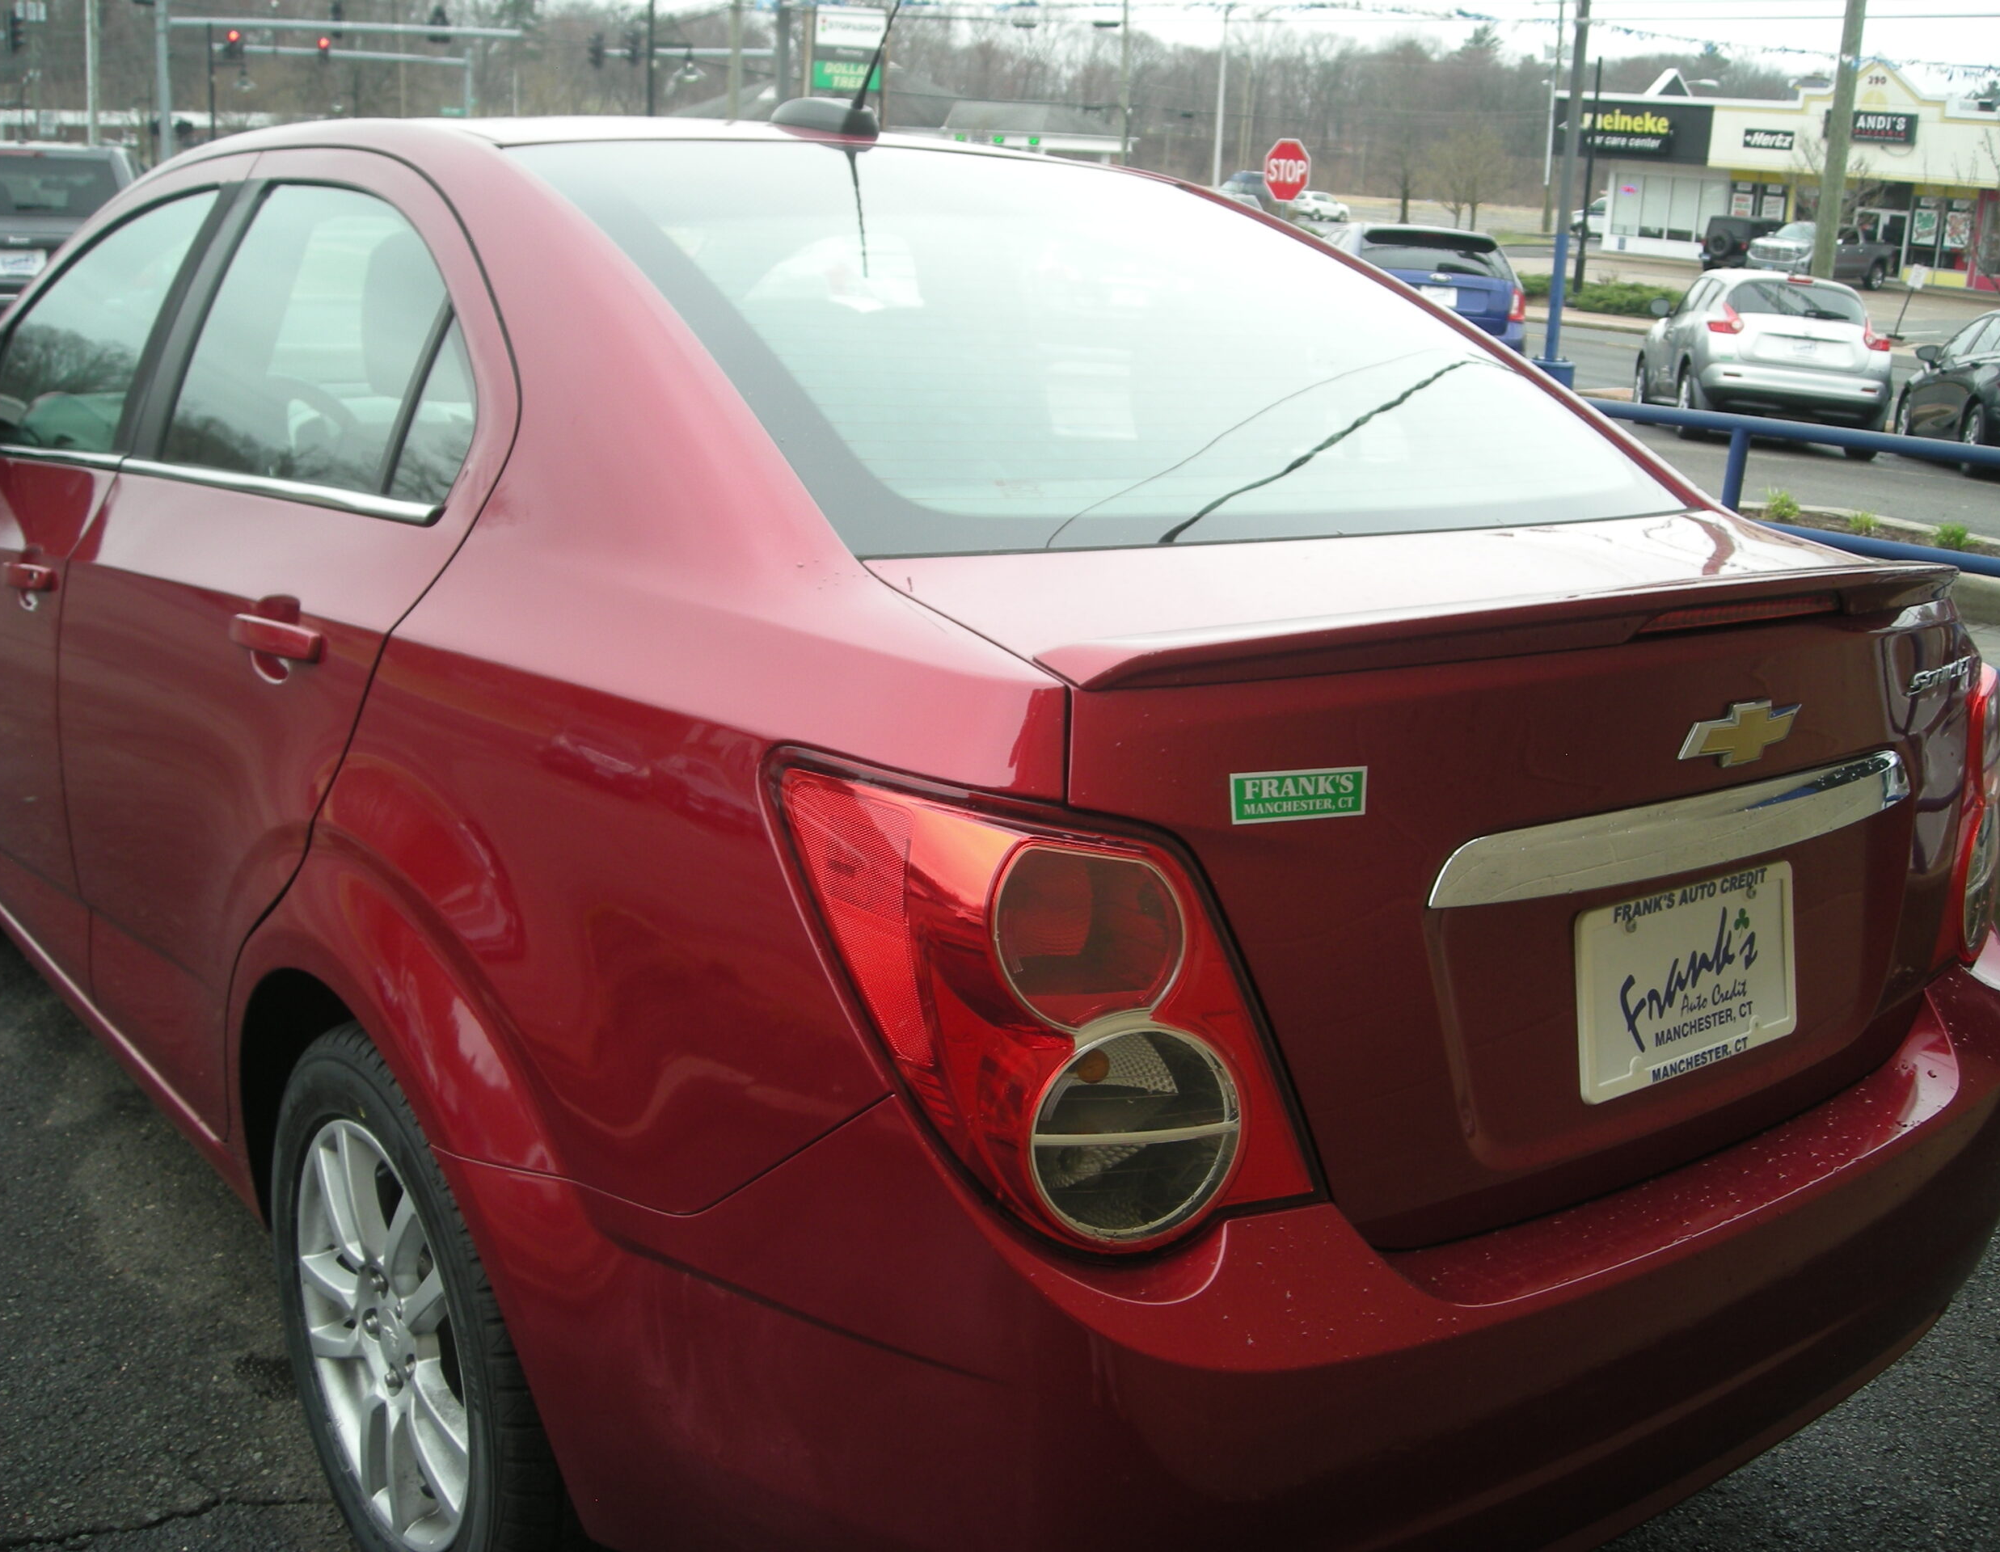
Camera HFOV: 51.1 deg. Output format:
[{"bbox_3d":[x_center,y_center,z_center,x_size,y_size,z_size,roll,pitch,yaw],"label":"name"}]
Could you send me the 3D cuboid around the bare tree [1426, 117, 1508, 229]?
[{"bbox_3d":[22.369,-28.860,100.000,3.650,5.250,3.500,4,13,11],"label":"bare tree"}]

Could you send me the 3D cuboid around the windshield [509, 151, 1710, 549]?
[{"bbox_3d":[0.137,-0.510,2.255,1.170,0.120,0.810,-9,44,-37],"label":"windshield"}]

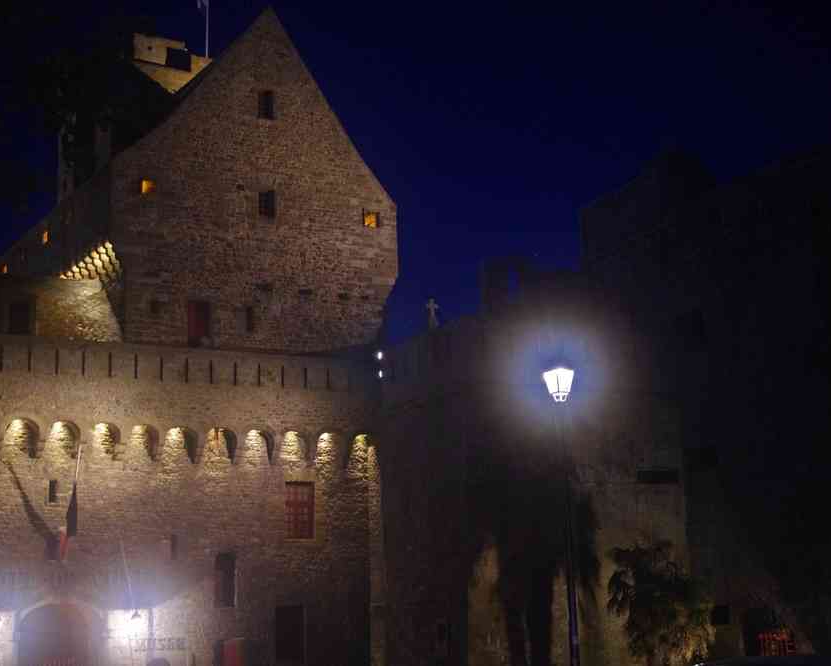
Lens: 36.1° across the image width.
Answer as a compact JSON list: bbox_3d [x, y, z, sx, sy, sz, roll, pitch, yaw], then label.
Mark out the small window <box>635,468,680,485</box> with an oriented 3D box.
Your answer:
[{"bbox_3d":[7.250,4.283,38.080,1.239,0.347,0.400,-6,-14,14],"label":"small window"}]

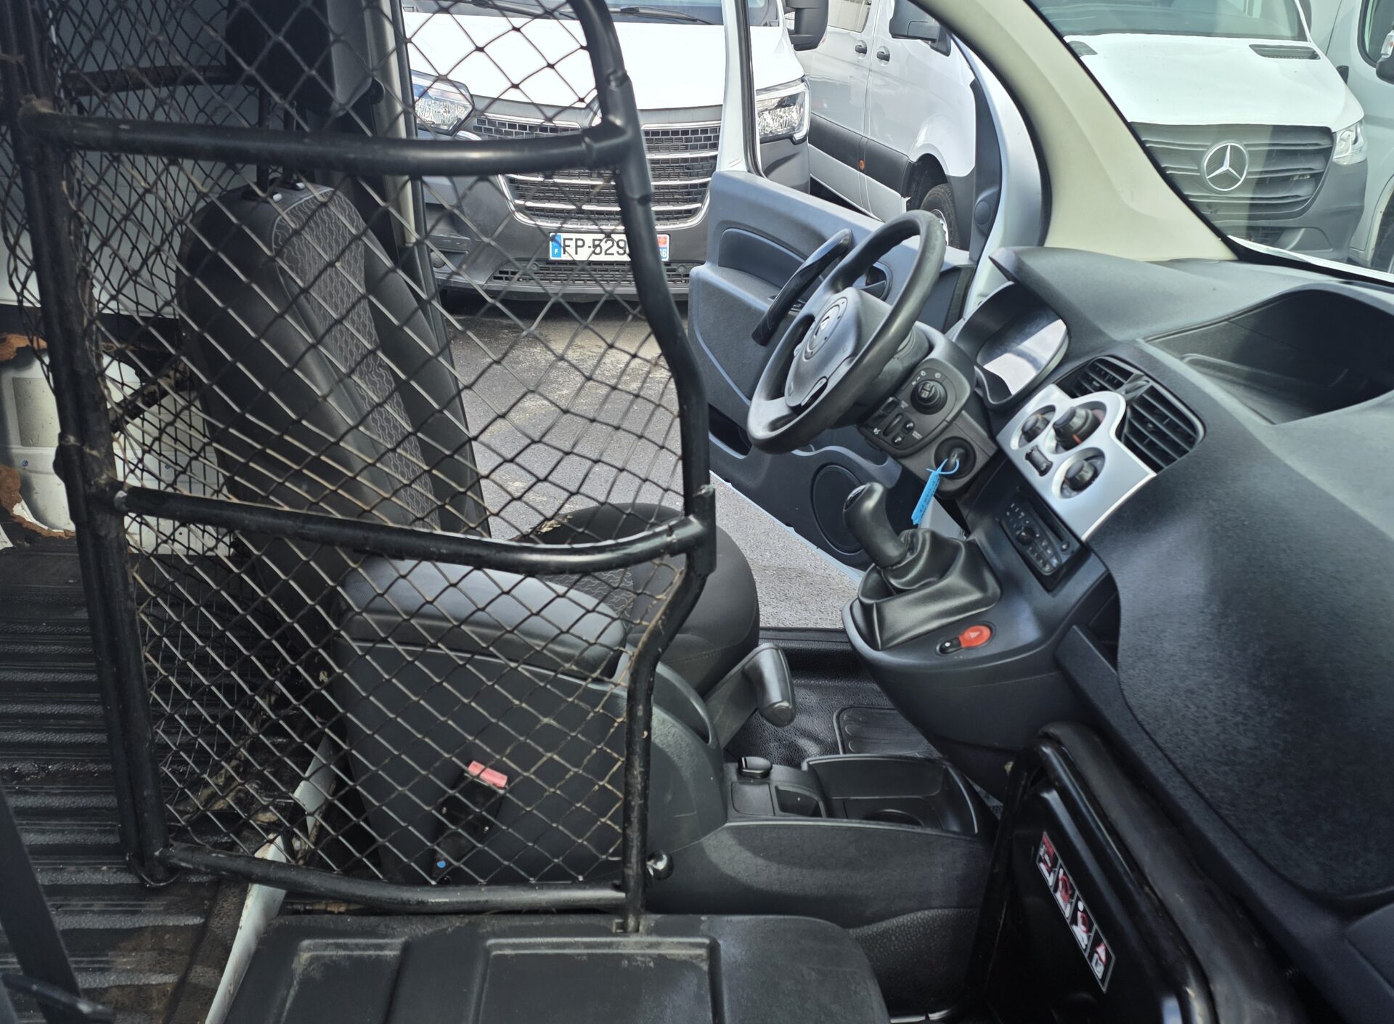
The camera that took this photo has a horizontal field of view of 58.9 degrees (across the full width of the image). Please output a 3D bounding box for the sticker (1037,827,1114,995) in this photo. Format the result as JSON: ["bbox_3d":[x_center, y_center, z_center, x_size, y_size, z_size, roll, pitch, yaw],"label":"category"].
[{"bbox_3d":[0.328,0.344,1.076,0.004,0.035,0.177,5,18,-5],"label":"sticker"}]

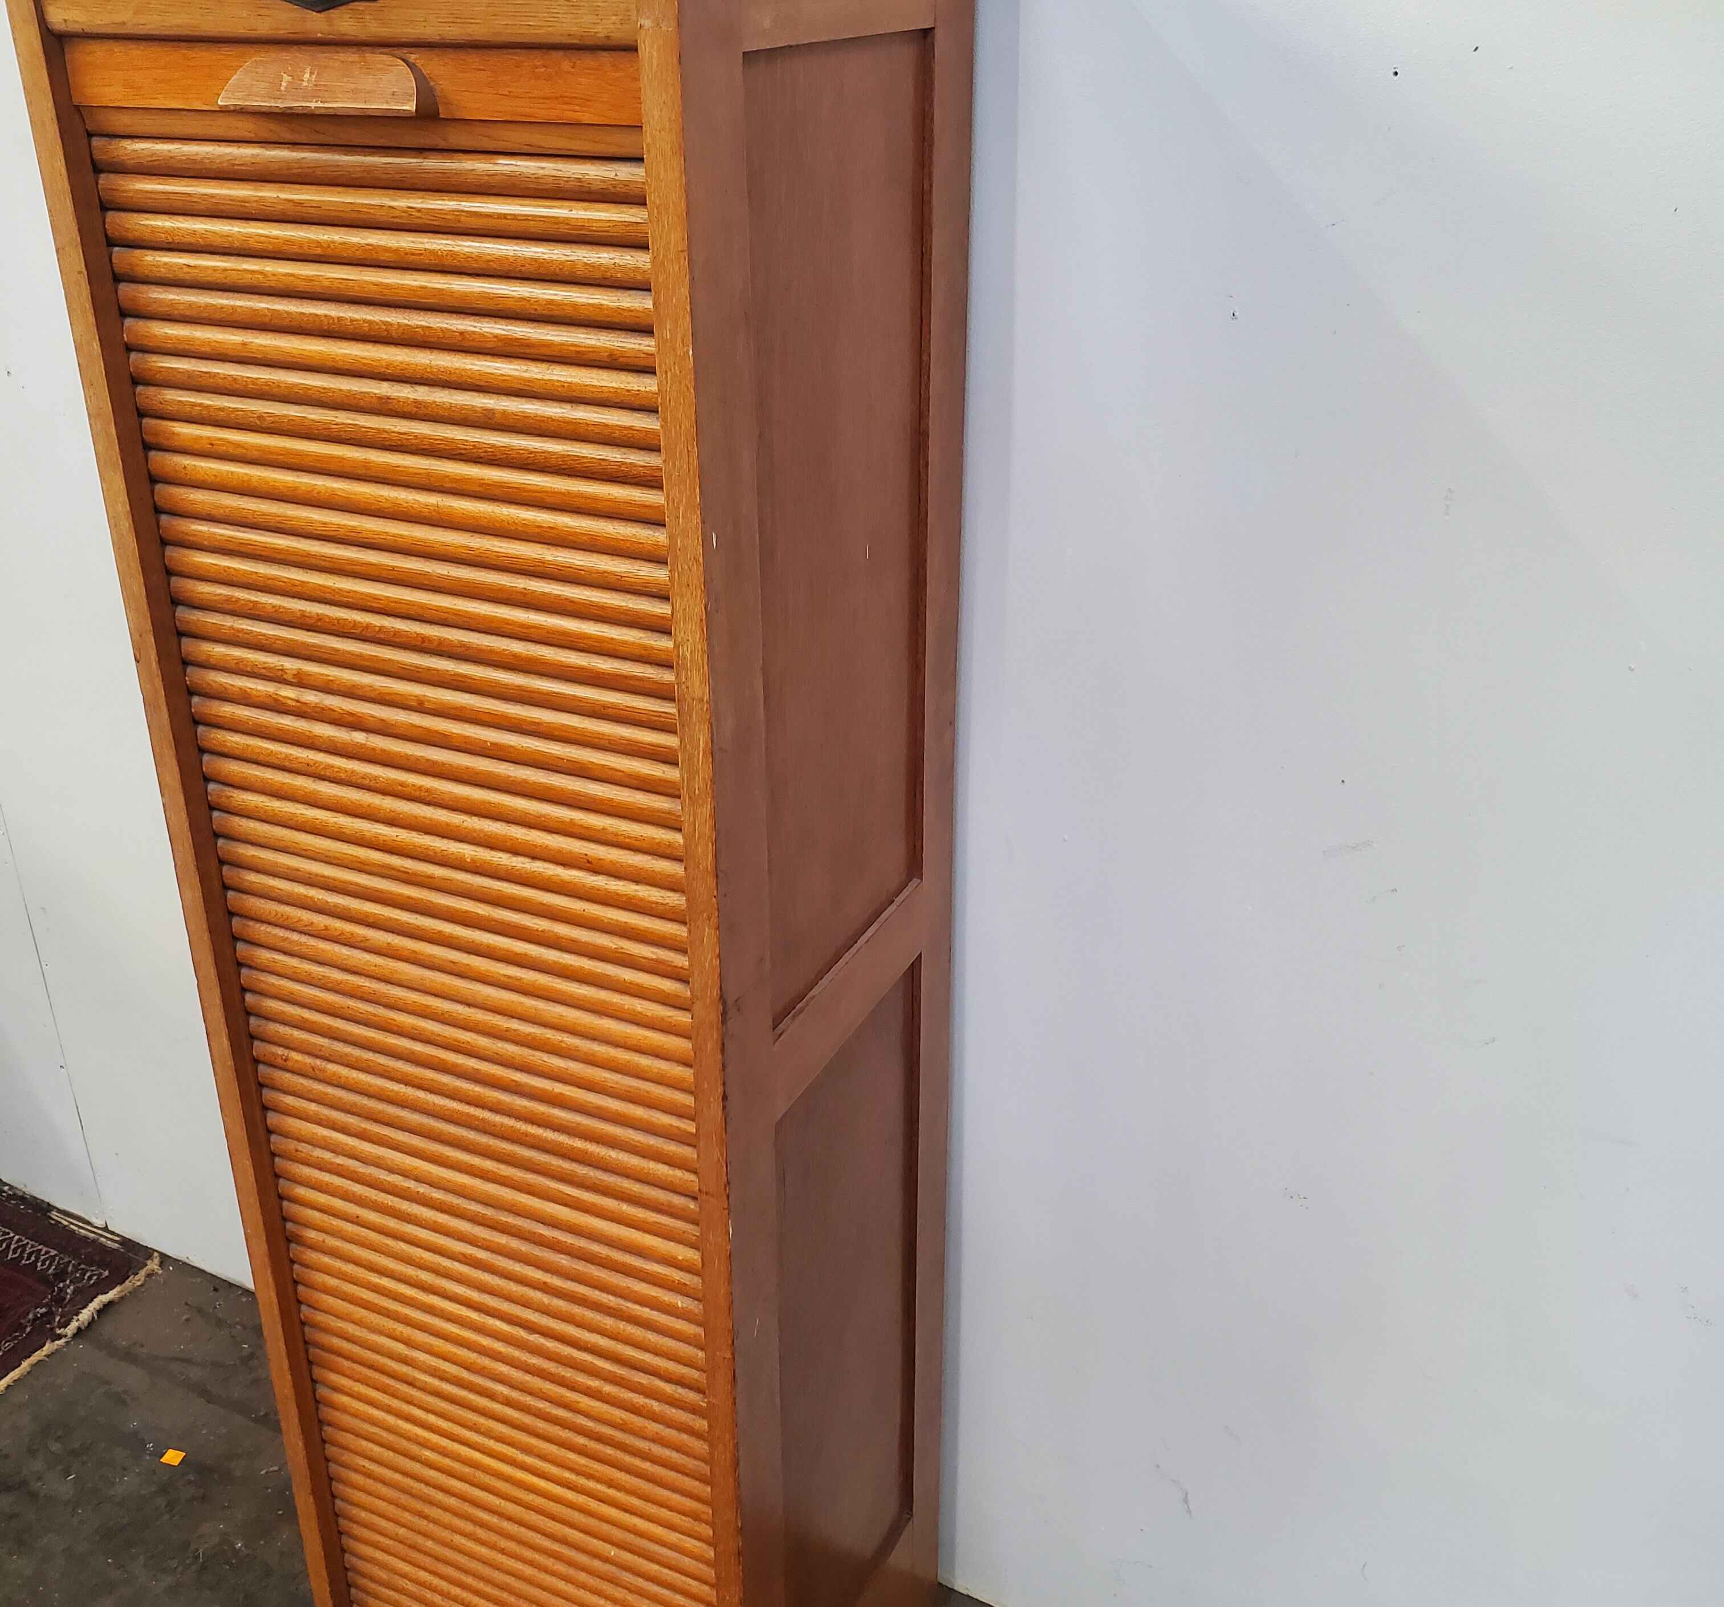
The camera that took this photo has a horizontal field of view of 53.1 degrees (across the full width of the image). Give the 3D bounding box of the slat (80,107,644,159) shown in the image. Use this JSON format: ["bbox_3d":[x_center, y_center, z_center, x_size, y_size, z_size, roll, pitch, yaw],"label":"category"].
[{"bbox_3d":[-0.250,-0.328,0.843,0.358,0.014,0.013,12,28,23],"label":"slat"}]

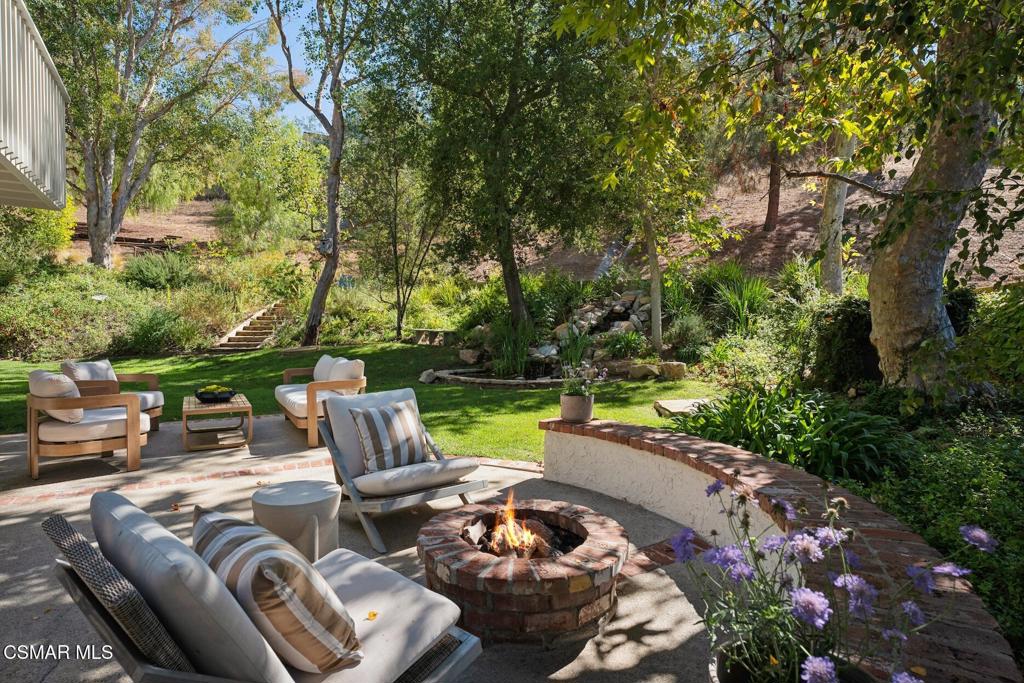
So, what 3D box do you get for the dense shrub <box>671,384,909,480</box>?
[{"bbox_3d":[2.540,0.718,4.709,1.800,0.730,1.300,0,1,18],"label":"dense shrub"}]

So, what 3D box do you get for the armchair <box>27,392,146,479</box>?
[{"bbox_3d":[-3.754,0.781,4.513,0.800,0.690,0.830,1,1,44],"label":"armchair"}]

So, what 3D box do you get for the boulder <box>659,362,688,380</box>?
[{"bbox_3d":[3.470,0.645,11.000,0.560,0.380,0.460,0,1,0],"label":"boulder"}]

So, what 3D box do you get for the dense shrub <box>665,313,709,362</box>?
[{"bbox_3d":[4.158,-0.095,12.200,1.050,1.150,0.950,0,1,0],"label":"dense shrub"}]

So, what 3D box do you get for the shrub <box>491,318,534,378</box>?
[{"bbox_3d":[0.010,0.121,10.300,0.850,1.170,0.750,0,1,0],"label":"shrub"}]

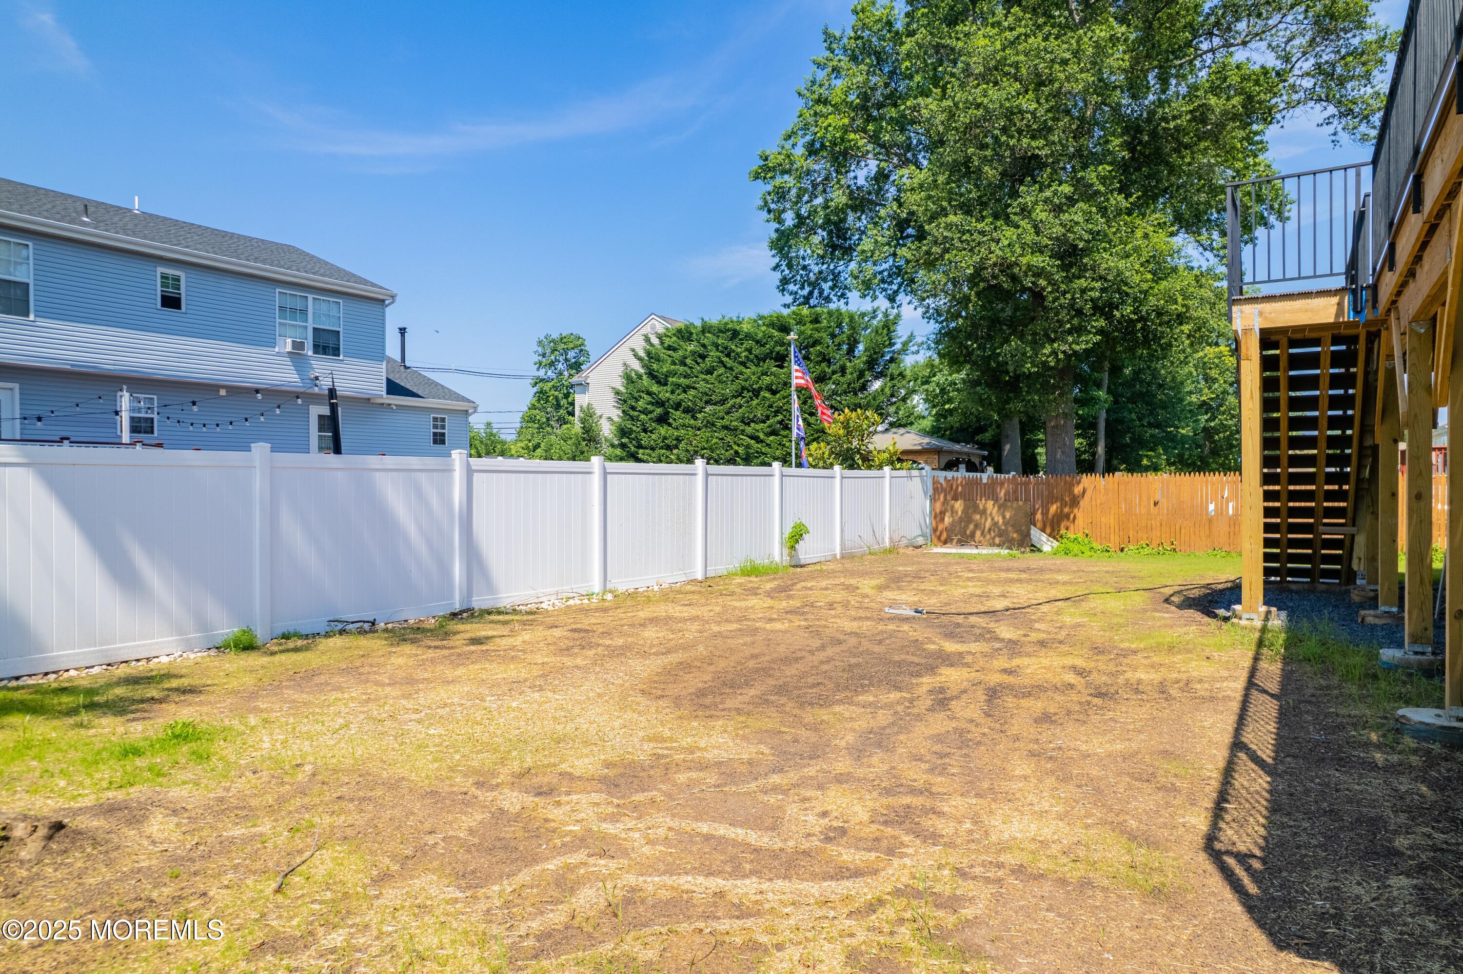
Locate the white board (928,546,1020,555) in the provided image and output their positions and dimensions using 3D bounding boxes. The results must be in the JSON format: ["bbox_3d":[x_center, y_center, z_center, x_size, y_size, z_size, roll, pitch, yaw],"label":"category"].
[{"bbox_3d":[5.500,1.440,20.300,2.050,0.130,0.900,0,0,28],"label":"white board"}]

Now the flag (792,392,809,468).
[{"bbox_3d":[1.430,-1.120,18.400,0.360,1.620,0.200,0,0,6],"label":"flag"}]

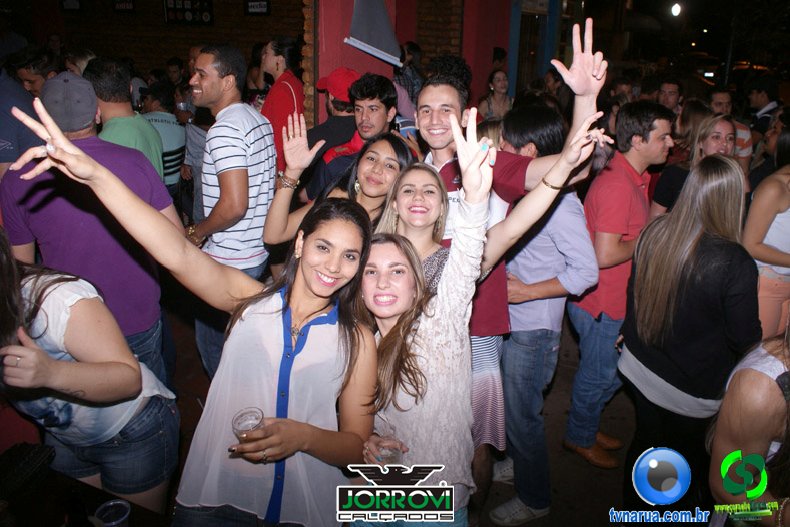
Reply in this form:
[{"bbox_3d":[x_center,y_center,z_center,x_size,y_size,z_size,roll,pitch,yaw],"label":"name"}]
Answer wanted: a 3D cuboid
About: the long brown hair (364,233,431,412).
[{"bbox_3d":[0.004,0.151,1.520,0.200,0.450,0.220,2,15,1],"label":"long brown hair"}]

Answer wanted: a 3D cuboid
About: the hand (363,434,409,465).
[{"bbox_3d":[-0.024,0.473,1.490,0.110,0.085,0.090,-9,19,-36],"label":"hand"}]

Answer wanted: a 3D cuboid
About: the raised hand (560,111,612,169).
[{"bbox_3d":[0.523,-0.337,1.610,0.085,0.170,0.090,38,9,24],"label":"raised hand"}]

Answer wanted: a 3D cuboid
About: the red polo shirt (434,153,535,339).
[{"bbox_3d":[0.162,-0.067,1.980,0.540,0.680,0.290,3,15,5],"label":"red polo shirt"}]

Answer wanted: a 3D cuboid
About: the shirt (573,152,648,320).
[{"bbox_3d":[0.950,-0.125,2.560,0.310,0.710,0.470,7,16,21],"label":"shirt"}]

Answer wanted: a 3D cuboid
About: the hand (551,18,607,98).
[{"bbox_3d":[0.465,-0.519,1.500,0.135,0.200,0.065,3,15,6],"label":"hand"}]

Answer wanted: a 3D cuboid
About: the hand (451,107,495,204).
[{"bbox_3d":[0.164,-0.228,1.250,0.093,0.195,0.070,-3,15,6],"label":"hand"}]

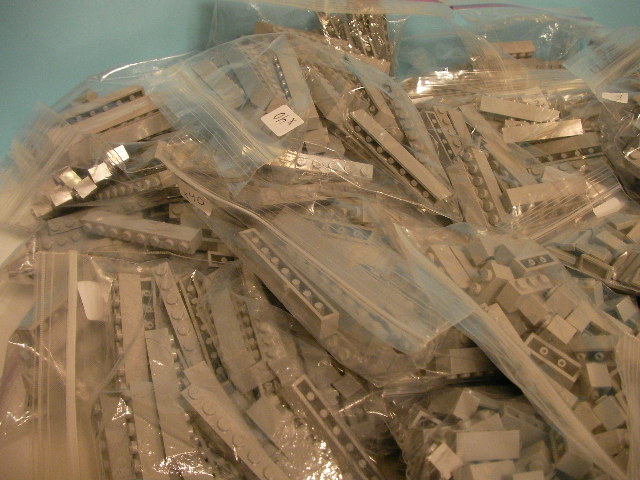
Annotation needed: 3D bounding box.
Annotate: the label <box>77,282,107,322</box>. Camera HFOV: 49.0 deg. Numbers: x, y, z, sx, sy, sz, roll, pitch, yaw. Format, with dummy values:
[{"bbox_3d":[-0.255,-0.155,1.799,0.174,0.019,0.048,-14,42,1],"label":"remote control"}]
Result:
[{"bbox_3d":[-0.101,0.027,0.314,0.013,0.001,0.019,-3,62,-37],"label":"label"}]

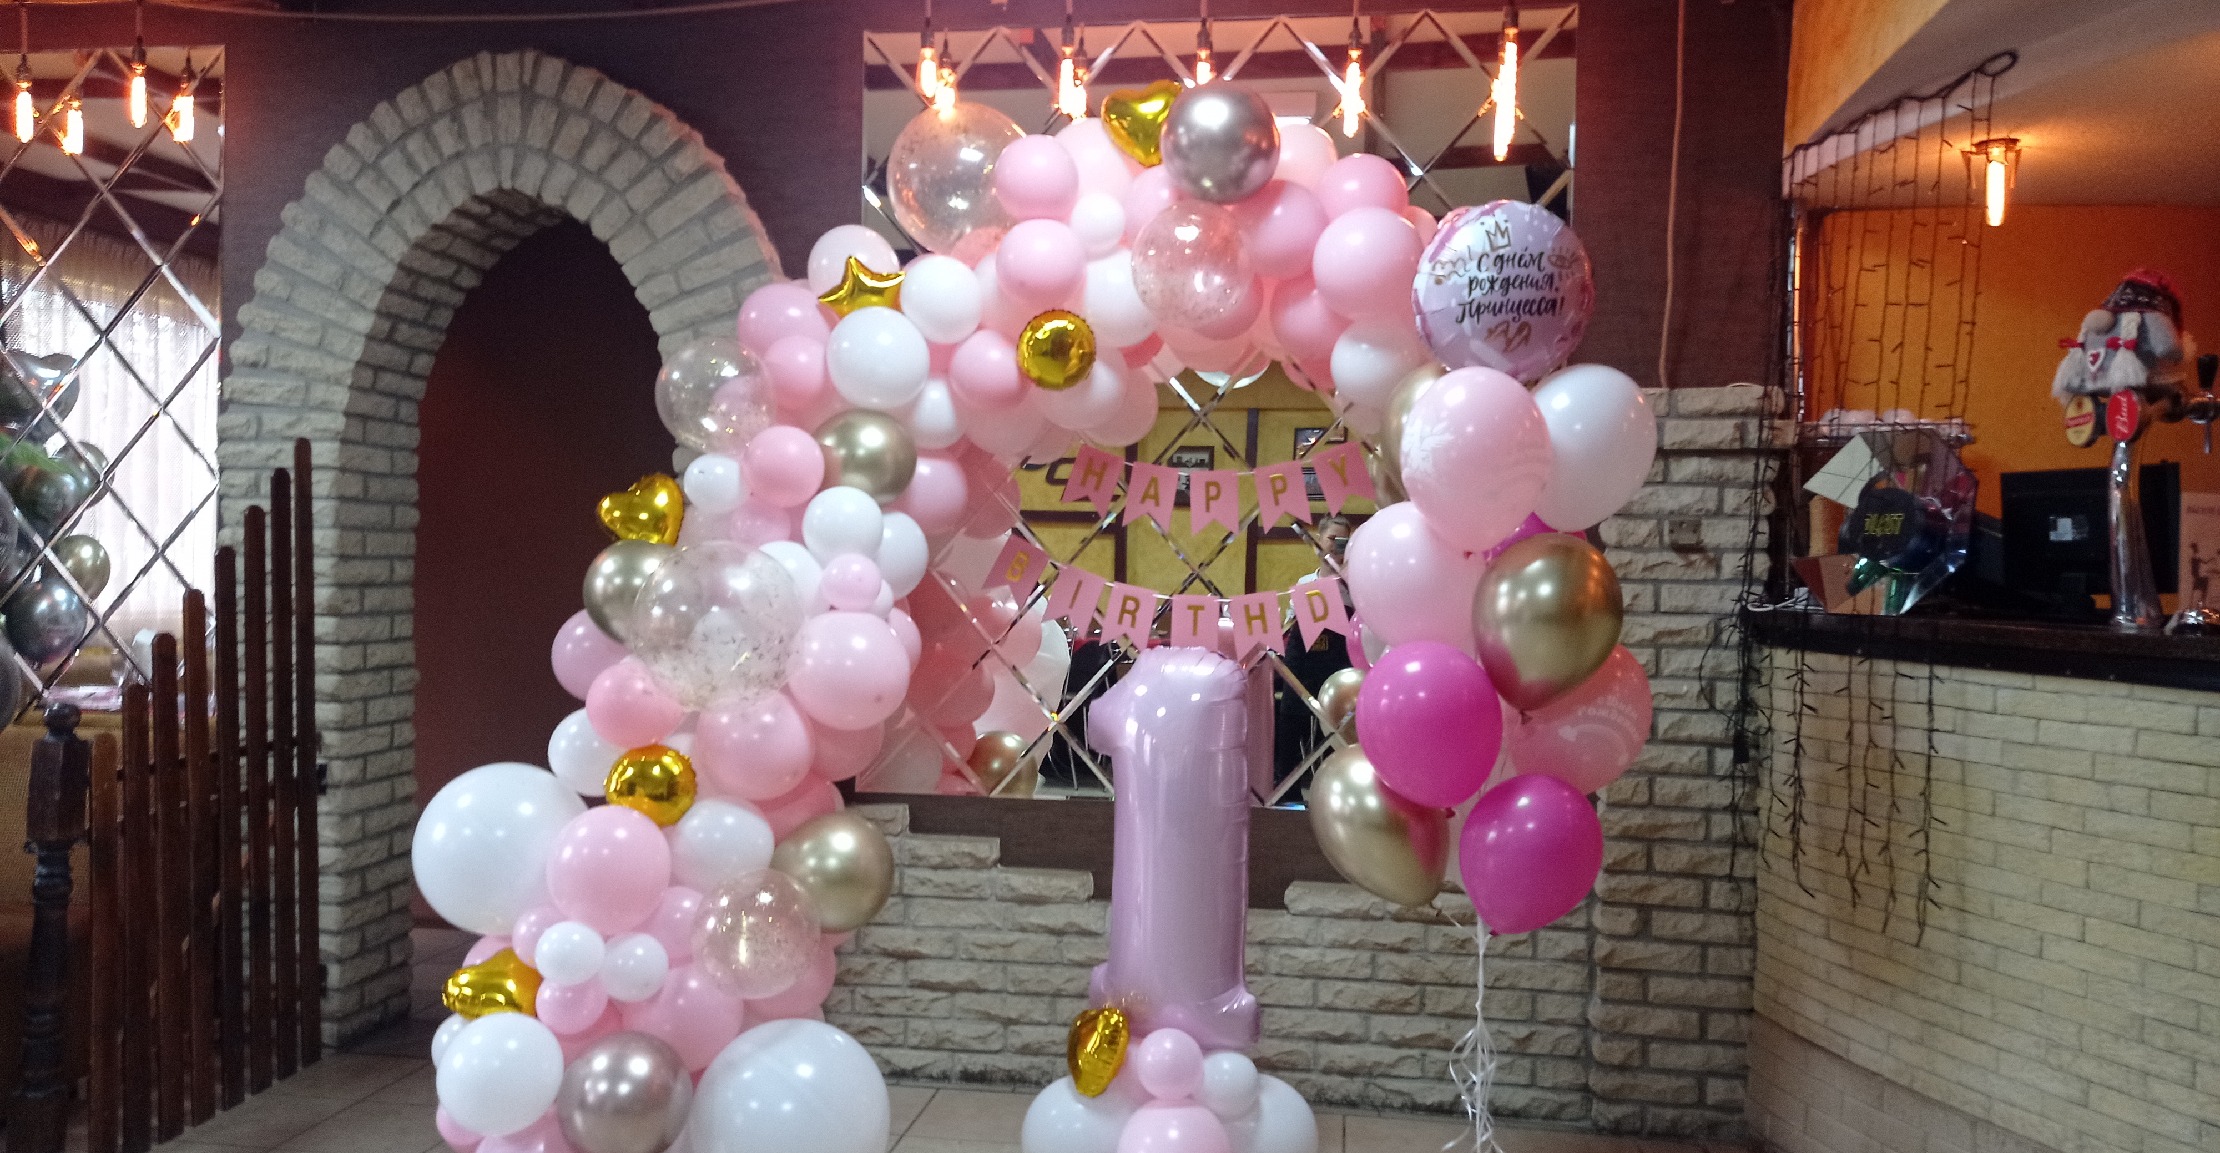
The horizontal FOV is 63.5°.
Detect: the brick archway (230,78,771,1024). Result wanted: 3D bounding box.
[{"bbox_3d":[-1.507,-0.050,4.687,1.536,2.535,0.386,2,1,8],"label":"brick archway"}]

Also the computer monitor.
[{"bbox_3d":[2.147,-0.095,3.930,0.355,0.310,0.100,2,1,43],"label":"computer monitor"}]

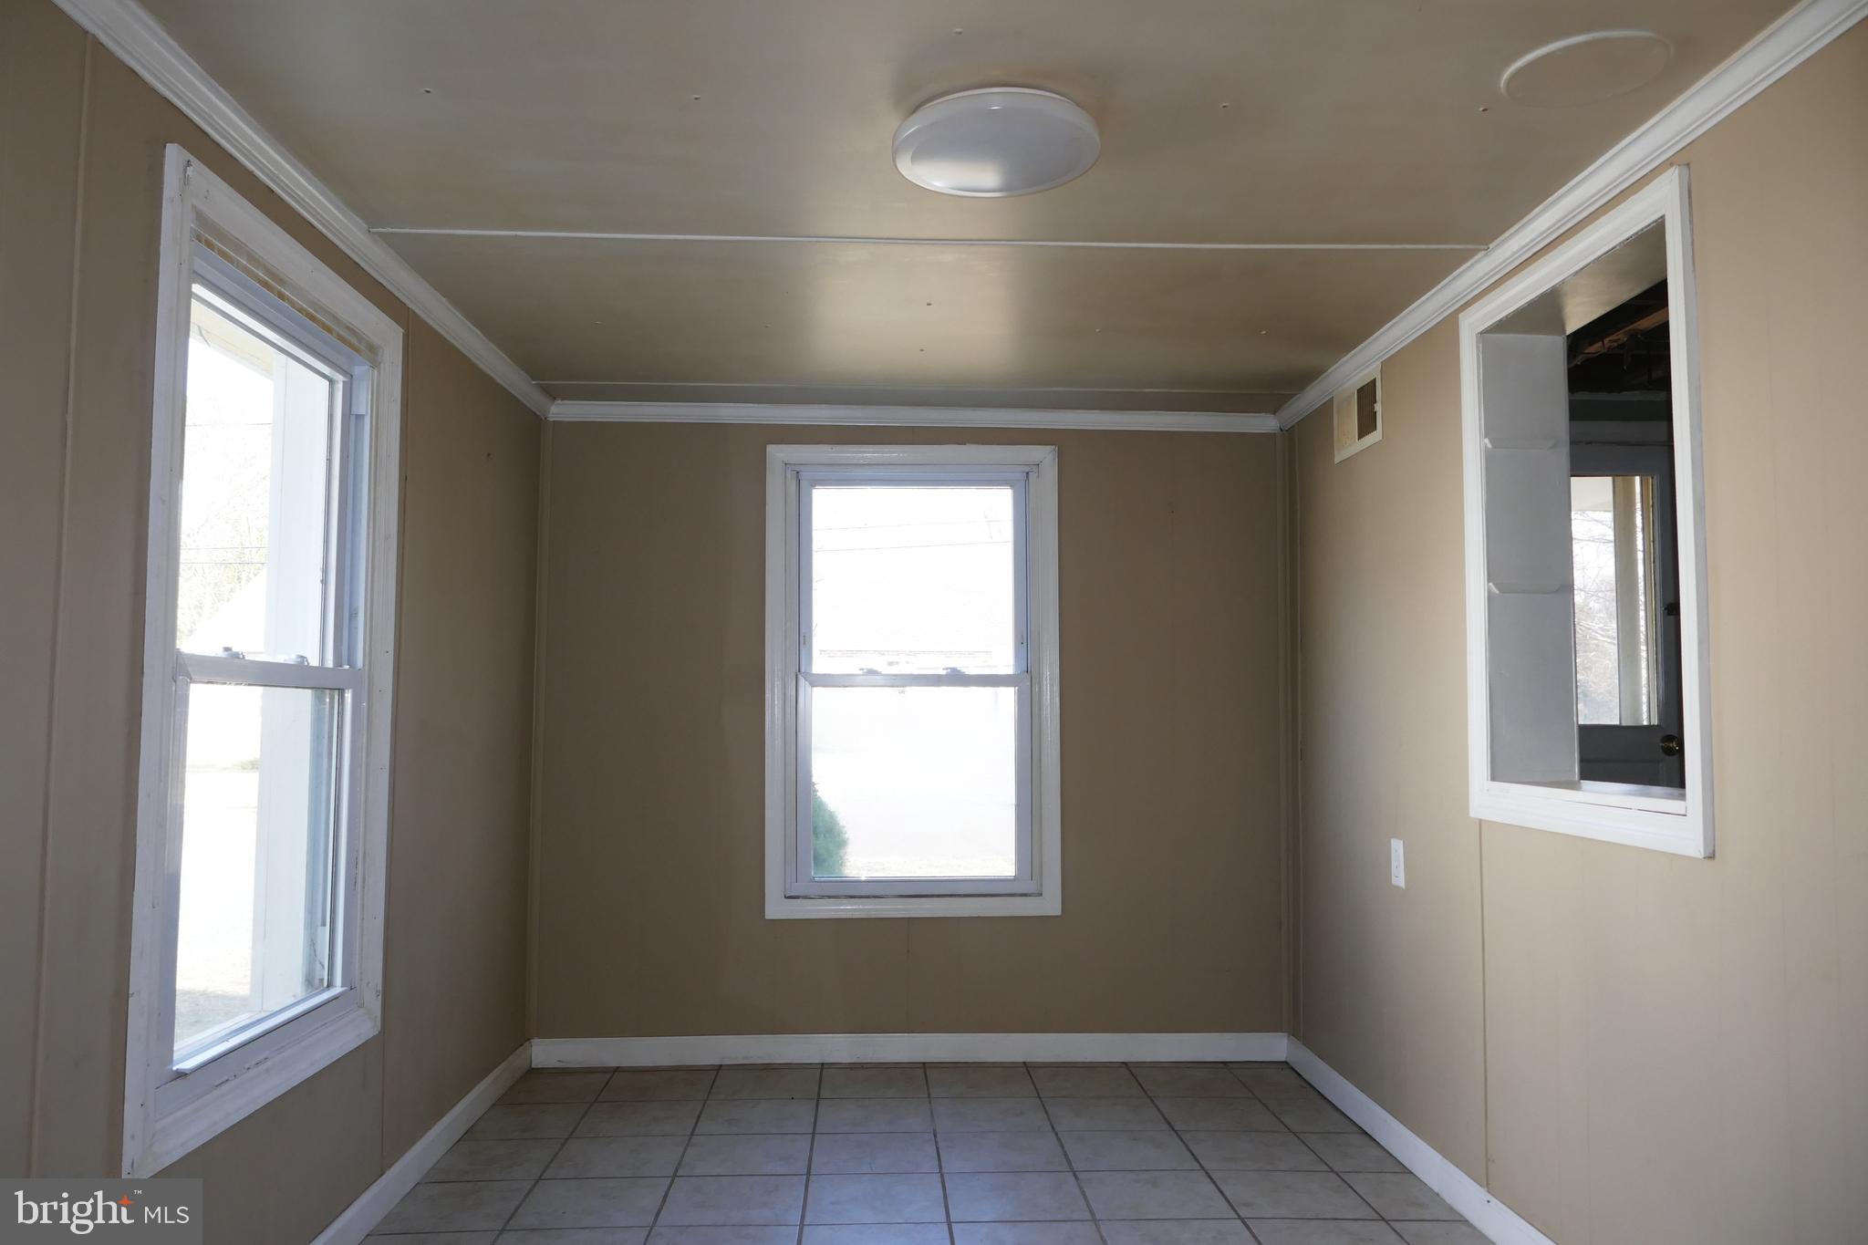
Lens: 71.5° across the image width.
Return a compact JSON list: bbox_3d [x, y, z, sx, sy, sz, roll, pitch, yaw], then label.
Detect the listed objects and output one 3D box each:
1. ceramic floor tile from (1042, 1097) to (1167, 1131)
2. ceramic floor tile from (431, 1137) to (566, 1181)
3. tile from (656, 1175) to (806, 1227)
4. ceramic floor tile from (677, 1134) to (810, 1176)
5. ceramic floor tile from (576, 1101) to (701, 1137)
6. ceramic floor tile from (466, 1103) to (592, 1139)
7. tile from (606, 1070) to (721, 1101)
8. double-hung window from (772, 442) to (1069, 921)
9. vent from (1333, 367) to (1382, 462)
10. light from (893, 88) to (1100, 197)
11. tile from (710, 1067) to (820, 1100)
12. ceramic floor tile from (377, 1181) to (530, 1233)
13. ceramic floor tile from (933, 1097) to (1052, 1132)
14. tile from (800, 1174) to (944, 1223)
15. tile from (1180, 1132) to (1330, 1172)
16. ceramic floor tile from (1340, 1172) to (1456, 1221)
[{"bbox_3d":[0.468,1.342,3.529,0.305,0.010,0.301,0,-4,-3],"label":"ceramic floor tile"},{"bbox_3d":[-1.058,1.308,3.158,0.262,0.010,0.301,0,-4,-3],"label":"ceramic floor tile"},{"bbox_3d":[-0.447,1.304,2.909,0.306,0.010,0.306,0,-4,-3],"label":"tile"},{"bbox_3d":[-0.460,1.324,3.213,0.308,0.010,0.304,0,-4,-2],"label":"ceramic floor tile"},{"bbox_3d":[-0.783,1.332,3.472,0.305,0.010,0.301,0,-4,-3],"label":"ceramic floor tile"},{"bbox_3d":[-1.081,1.340,3.467,0.282,0.010,0.304,0,-4,-2],"label":"ceramic floor tile"},{"bbox_3d":[-0.805,1.369,3.822,0.306,0.010,0.306,0,-4,-3],"label":"tile"},{"bbox_3d":[-0.066,0.183,4.188,0.932,1.501,0.110,0,-4,-2],"label":"double-hung window"},{"bbox_3d":[1.156,-0.565,3.561,0.018,0.200,0.354,0,-4,-2],"label":"vent"},{"bbox_3d":[0.105,-0.792,2.183,0.350,0.056,0.350,0,-4,-2],"label":"light"},{"bbox_3d":[-0.484,1.357,3.787,0.305,0.010,0.301,0,-4,-3],"label":"tile"},{"bbox_3d":[-1.051,1.298,2.873,0.282,0.010,0.304,0,-4,-2],"label":"ceramic floor tile"},{"bbox_3d":[0.156,1.354,3.557,0.306,0.010,0.306,0,-4,-3],"label":"ceramic floor tile"},{"bbox_3d":[-0.130,1.293,2.899,0.305,0.010,0.301,0,-4,-3],"label":"tile"},{"bbox_3d":[0.800,1.334,3.273,0.308,0.010,0.305,0,-4,-2],"label":"tile"},{"bbox_3d":[1.051,1.302,2.953,0.168,0.010,0.301,0,-4,-3],"label":"ceramic floor tile"}]

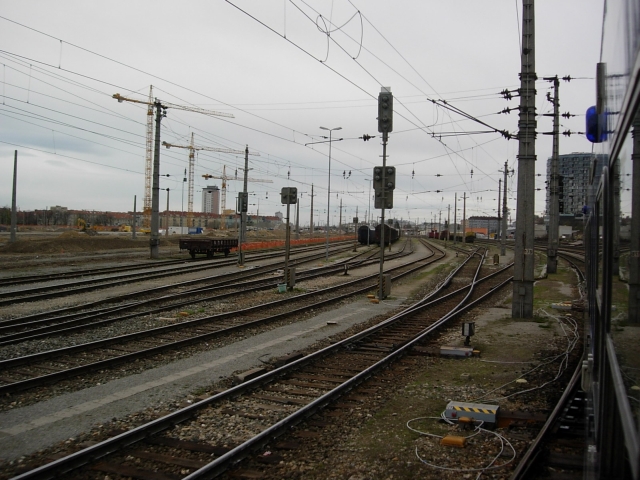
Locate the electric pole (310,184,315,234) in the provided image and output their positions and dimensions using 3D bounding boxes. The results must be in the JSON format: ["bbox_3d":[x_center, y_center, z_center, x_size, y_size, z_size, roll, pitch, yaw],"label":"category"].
[{"bbox_3d":[-1.655,-6.508,155.000,0.700,11.800,0.700,2,1,20],"label":"electric pole"}]

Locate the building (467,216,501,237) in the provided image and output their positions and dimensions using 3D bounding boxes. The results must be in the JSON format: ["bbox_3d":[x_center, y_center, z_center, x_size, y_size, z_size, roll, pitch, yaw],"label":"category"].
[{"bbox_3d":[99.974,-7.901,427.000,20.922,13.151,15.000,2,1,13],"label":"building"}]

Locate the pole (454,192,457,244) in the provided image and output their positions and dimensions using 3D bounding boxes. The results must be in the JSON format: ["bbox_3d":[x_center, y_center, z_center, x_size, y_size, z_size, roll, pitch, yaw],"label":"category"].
[{"bbox_3d":[34.728,-5.460,179.932,0.400,13.123,0.400,2,1,13],"label":"pole"}]

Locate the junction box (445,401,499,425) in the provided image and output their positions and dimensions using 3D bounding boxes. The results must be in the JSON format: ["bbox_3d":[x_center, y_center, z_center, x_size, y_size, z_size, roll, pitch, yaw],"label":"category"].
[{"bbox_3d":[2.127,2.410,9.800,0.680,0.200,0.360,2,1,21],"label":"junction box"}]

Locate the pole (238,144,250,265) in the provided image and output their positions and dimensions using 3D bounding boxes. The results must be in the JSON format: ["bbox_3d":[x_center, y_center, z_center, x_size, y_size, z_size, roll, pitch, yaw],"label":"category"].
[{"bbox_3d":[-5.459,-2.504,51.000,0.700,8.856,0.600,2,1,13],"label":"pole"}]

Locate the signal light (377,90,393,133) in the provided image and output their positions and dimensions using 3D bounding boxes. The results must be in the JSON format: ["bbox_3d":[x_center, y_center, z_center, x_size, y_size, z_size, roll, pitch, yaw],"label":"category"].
[{"bbox_3d":[2.660,-5.211,28.450,0.590,1.680,0.330,2,1,20],"label":"signal light"}]

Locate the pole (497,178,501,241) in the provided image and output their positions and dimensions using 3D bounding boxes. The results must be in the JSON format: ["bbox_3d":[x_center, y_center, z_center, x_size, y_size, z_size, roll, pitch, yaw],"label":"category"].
[{"bbox_3d":[36.358,-5.295,141.930,0.450,13.638,0.450,2,1,13],"label":"pole"}]

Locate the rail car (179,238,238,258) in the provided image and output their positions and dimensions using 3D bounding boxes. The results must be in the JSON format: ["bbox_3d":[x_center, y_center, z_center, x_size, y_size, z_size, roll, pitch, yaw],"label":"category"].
[{"bbox_3d":[-9.613,0.785,61.955,2.788,1.589,6.805,2,1,13],"label":"rail car"}]

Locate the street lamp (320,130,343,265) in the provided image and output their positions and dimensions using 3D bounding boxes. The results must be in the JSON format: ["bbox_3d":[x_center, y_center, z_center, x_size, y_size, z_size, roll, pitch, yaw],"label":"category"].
[{"bbox_3d":[0.820,-4.227,63.850,2.000,12.100,0.350,2,1,10],"label":"street lamp"}]

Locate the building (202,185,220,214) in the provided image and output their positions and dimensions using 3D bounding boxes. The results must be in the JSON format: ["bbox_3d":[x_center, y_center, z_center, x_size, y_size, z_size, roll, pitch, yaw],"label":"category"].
[{"bbox_3d":[-154.711,-44.122,1000.000,18.000,63.000,16.000,2,1,21],"label":"building"}]

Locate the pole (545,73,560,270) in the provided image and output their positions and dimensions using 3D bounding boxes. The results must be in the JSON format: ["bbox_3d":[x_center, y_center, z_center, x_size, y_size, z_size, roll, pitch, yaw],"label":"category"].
[{"bbox_3d":[17.355,-4.811,52.000,0.850,14.600,0.800,2,1,20],"label":"pole"}]

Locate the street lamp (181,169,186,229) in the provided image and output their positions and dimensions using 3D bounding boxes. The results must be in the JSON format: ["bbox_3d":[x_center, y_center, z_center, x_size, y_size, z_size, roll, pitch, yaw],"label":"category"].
[{"bbox_3d":[-29.099,-7.152,150.000,0.800,13.000,0.500,1,1,0],"label":"street lamp"}]

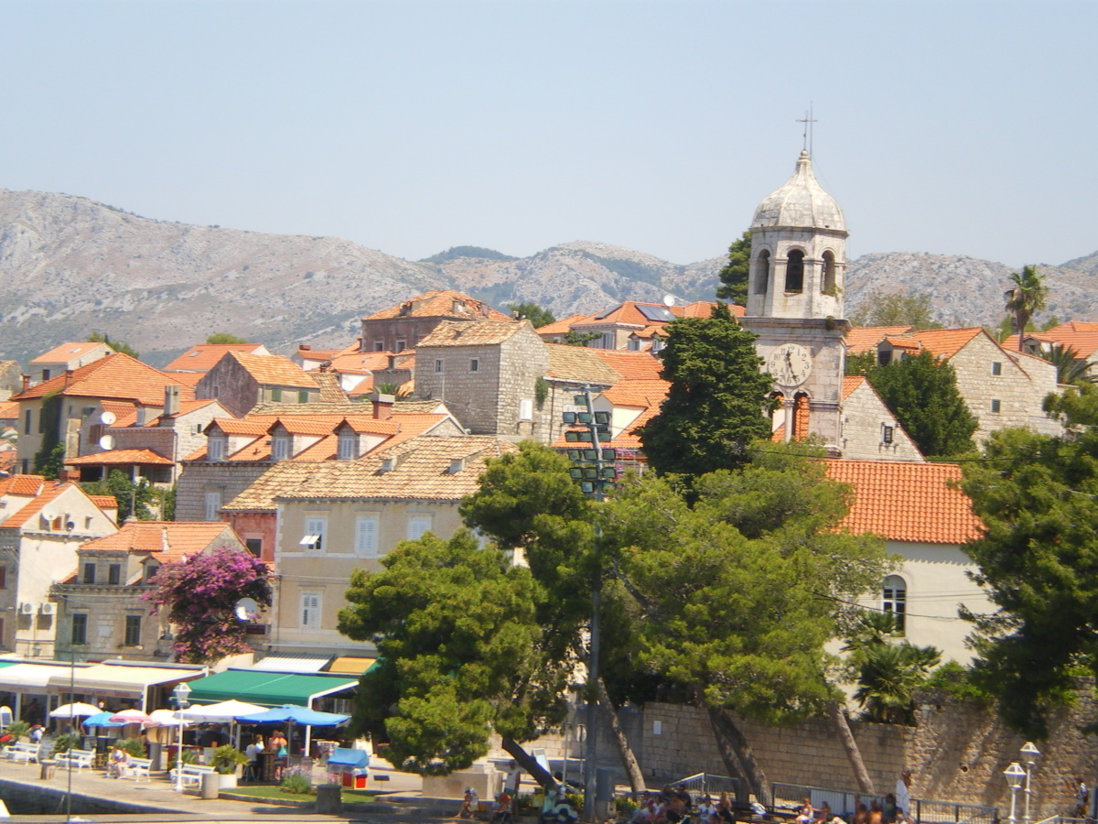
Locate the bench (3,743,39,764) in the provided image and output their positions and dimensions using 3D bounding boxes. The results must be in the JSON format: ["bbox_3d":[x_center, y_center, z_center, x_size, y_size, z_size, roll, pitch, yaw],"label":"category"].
[{"bbox_3d":[-21.410,13.810,138.800,0.650,0.830,1.900,6,-4,-38],"label":"bench"}]

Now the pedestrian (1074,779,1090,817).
[{"bbox_3d":[18.343,13.442,118.000,0.420,1.700,0.480,4,-4,-11],"label":"pedestrian"}]

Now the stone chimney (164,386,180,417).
[{"bbox_3d":[-20.893,-0.609,190.000,0.600,1.650,0.600,5,-5,-30],"label":"stone chimney"}]

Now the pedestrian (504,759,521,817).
[{"bbox_3d":[-1.129,11.761,107.000,0.520,1.740,0.360,1,-5,30],"label":"pedestrian"}]

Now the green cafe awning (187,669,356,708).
[{"bbox_3d":[-10.965,10.751,133.500,7.200,1.250,3.000,-1,-5,40],"label":"green cafe awning"}]

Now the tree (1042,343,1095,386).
[{"bbox_3d":[33.242,-2.343,219.872,3.900,4.200,3.900,3,-4,0],"label":"tree"}]

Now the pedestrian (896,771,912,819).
[{"bbox_3d":[11.592,12.579,112.000,0.380,1.720,0.500,4,-4,-12],"label":"pedestrian"}]

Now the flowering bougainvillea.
[{"bbox_3d":[-13.967,7.909,140.000,4.400,4.900,3.000,1,-5,30],"label":"flowering bougainvillea"}]

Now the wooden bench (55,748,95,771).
[{"bbox_3d":[-18.591,13.652,134.500,0.650,0.830,1.900,6,-4,-38],"label":"wooden bench"}]

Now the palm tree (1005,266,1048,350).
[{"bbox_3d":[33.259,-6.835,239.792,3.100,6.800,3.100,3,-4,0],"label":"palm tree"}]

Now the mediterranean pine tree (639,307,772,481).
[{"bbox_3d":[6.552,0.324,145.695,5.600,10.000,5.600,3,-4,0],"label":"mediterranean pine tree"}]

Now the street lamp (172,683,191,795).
[{"bbox_3d":[-13.352,11.822,124.500,0.640,3.950,0.640,3,-4,0],"label":"street lamp"}]

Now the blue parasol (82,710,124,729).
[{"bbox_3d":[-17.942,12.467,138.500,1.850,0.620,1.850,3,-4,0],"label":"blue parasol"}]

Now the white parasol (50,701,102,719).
[{"bbox_3d":[-17.865,12.111,129.000,1.950,2.350,1.950,-1,-5,40],"label":"white parasol"}]

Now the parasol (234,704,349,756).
[{"bbox_3d":[-9.399,12.053,125.000,3.000,2.750,3.000,-1,-6,45],"label":"parasol"}]

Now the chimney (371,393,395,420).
[{"bbox_3d":[-8.484,-0.280,175.000,0.930,1.400,0.930,5,-5,-30],"label":"chimney"}]

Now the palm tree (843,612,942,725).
[{"bbox_3d":[13.090,9.947,131.863,3.700,4.500,3.600,3,-4,0],"label":"palm tree"}]

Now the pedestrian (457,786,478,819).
[{"bbox_3d":[-2.522,12.018,105.500,0.650,1.000,0.500,4,-4,-17],"label":"pedestrian"}]

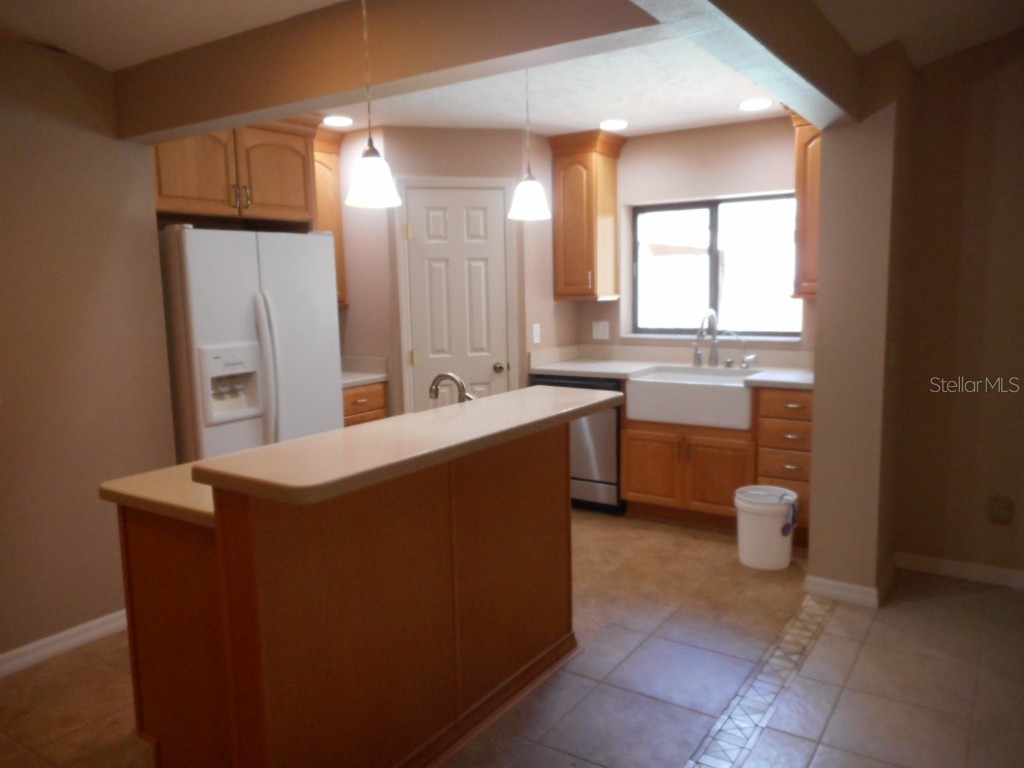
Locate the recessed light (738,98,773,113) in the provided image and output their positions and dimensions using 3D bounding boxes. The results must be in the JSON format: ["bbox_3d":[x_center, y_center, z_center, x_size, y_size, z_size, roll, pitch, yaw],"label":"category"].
[{"bbox_3d":[1.337,-1.519,4.061,0.190,0.030,0.190,3,9,33],"label":"recessed light"}]

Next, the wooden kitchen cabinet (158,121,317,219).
[{"bbox_3d":[-1.637,-1.135,3.942,0.610,0.535,0.995,4,9,35],"label":"wooden kitchen cabinet"}]

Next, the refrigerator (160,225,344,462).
[{"bbox_3d":[-1.464,0.114,3.868,0.790,1.740,0.875,3,9,33],"label":"refrigerator"}]

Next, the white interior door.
[{"bbox_3d":[-0.317,-0.161,4.616,0.610,2.030,0.045,-3,8,-12],"label":"white interior door"}]

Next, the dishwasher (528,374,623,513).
[{"bbox_3d":[0.568,0.354,4.933,0.630,0.857,0.600,4,9,35],"label":"dishwasher"}]

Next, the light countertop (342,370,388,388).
[{"bbox_3d":[-1.167,-0.005,4.516,0.635,0.036,0.500,3,9,33],"label":"light countertop"}]

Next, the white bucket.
[{"bbox_3d":[1.320,0.744,3.845,0.305,0.365,0.305,-1,7,0],"label":"white bucket"}]

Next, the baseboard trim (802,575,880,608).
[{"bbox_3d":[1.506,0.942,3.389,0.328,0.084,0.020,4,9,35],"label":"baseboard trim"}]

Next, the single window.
[{"bbox_3d":[1.340,-0.756,4.848,1.196,0.882,0.100,4,9,35],"label":"single window"}]

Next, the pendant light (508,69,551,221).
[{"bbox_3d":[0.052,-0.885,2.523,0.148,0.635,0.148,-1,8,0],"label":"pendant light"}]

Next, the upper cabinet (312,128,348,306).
[{"bbox_3d":[-1.328,-1.019,4.630,0.350,1.060,0.455,4,9,35],"label":"upper cabinet"}]

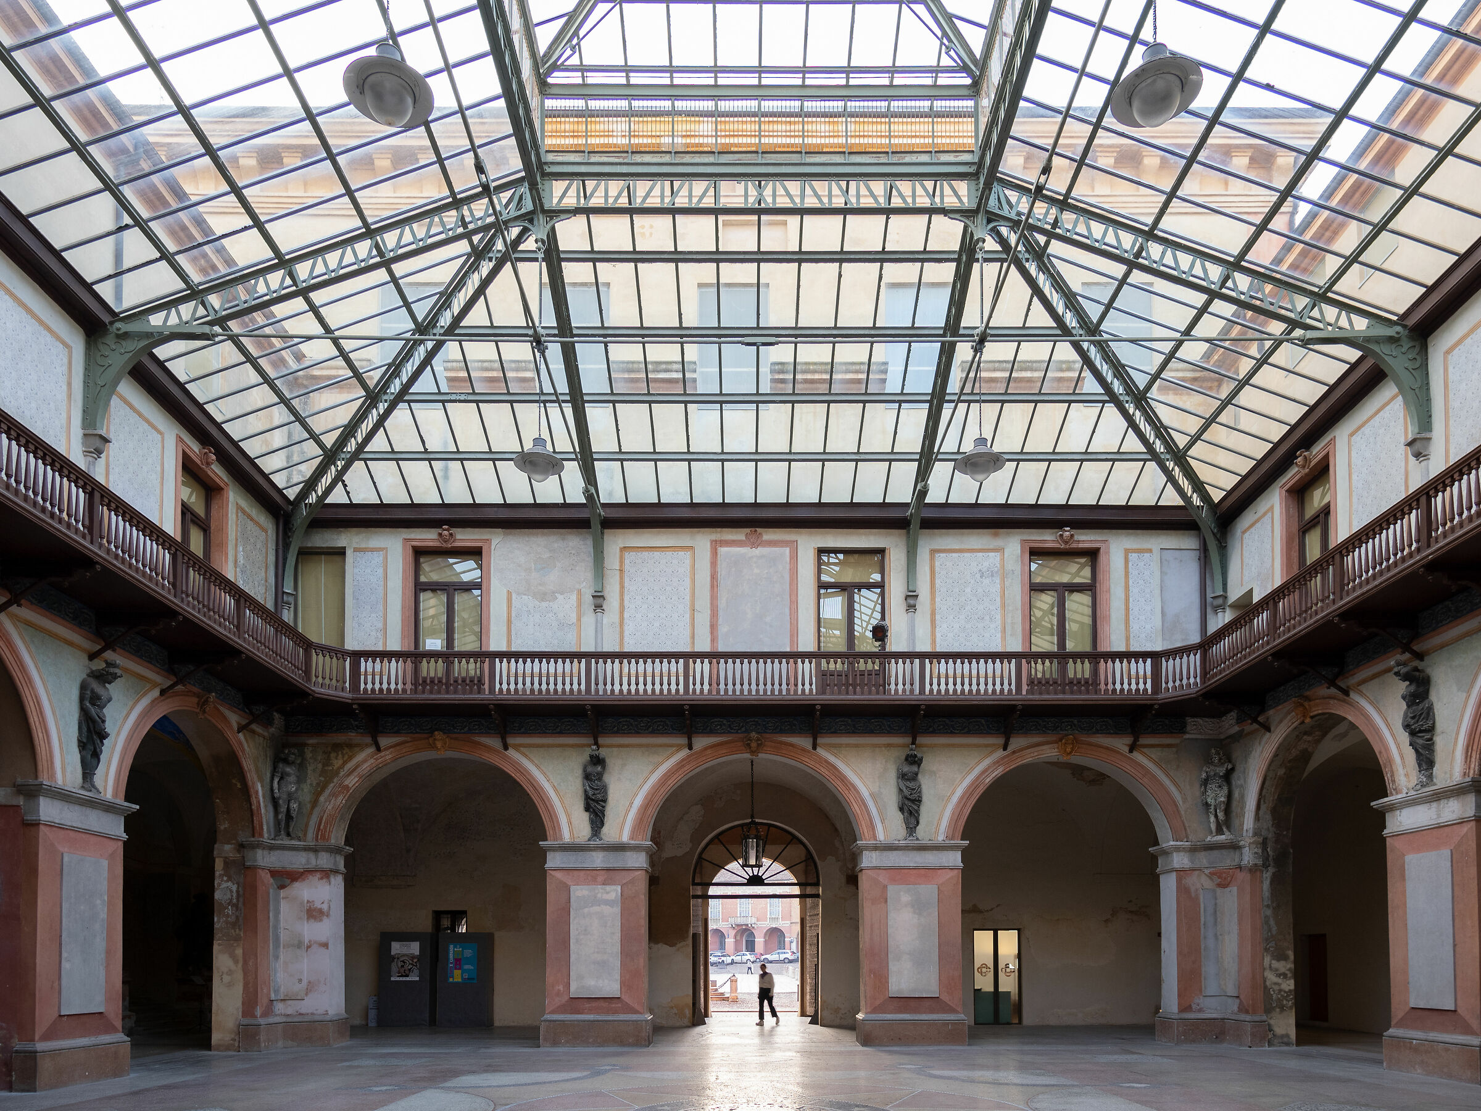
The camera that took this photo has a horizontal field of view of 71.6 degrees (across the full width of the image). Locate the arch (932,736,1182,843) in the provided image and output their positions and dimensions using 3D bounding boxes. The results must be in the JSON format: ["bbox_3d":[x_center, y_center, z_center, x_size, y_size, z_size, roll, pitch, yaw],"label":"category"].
[{"bbox_3d":[6.402,4.655,20.400,4.950,2.100,0.600,0,-8,0],"label":"arch"}]

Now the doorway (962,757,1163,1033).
[{"bbox_3d":[6.590,7.060,21.200,4.200,5.600,0.900,0,-3,0],"label":"doorway"}]

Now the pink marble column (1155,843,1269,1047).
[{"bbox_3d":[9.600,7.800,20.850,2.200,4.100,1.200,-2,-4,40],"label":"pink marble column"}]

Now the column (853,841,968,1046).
[{"bbox_3d":[3.407,7.750,20.500,2.150,3.950,1.100,0,-8,0],"label":"column"}]

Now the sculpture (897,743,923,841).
[{"bbox_3d":[3.313,4.631,20.000,0.500,1.870,0.400,0,-8,0],"label":"sculpture"}]

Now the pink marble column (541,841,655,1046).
[{"bbox_3d":[-2.950,7.970,21.400,2.300,4.150,1.200,0,-3,0],"label":"pink marble column"}]

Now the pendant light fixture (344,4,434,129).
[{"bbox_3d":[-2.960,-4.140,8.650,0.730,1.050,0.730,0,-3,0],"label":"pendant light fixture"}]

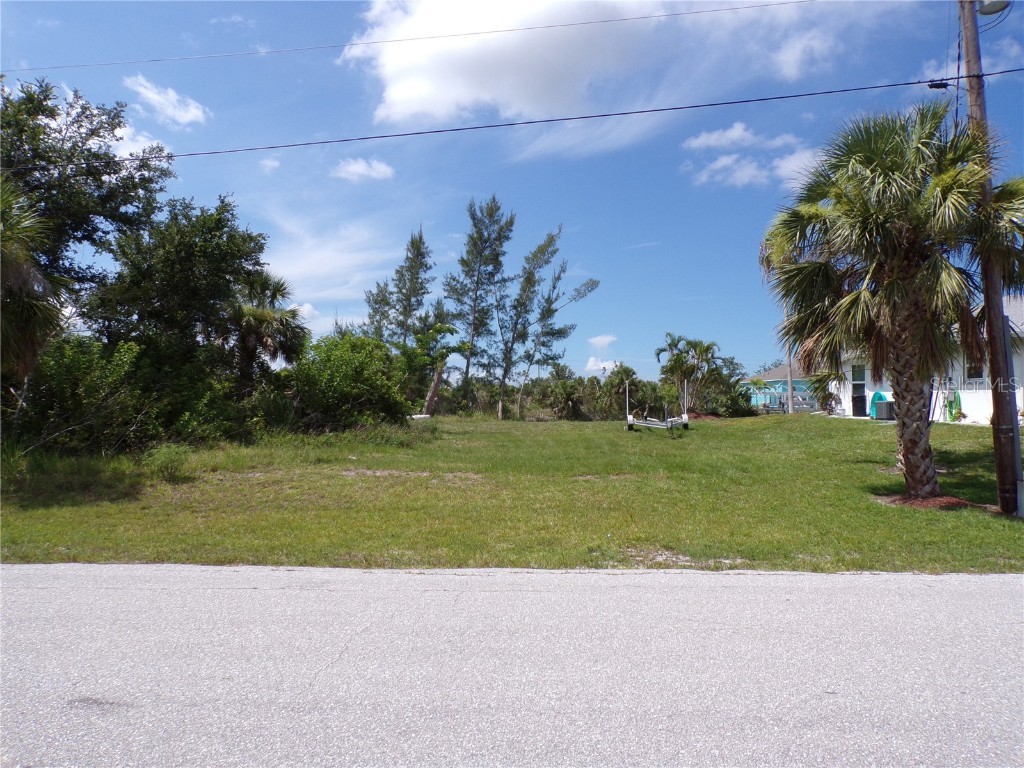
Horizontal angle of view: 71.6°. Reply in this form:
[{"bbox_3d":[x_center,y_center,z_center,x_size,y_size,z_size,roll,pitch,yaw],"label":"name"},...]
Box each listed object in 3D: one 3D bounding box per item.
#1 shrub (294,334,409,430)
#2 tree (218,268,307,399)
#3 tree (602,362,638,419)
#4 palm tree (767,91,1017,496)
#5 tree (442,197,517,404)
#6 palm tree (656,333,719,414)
[{"bbox_3d":[-6.669,-0.021,29.500,4.700,4.070,4.400,0,-1,0],"label":"shrub"},{"bbox_3d":[-9.387,-1.176,26.500,3.500,6.120,3.500,0,-1,0],"label":"tree"},{"bbox_3d":[6.418,0.414,42.000,2.200,3.370,2.200,0,-1,0],"label":"tree"},{"bbox_3d":[6.074,-1.329,11.100,4.200,6.210,4.200,0,-1,0],"label":"palm tree"},{"bbox_3d":[-2.170,-5.054,46.000,4.700,14.450,4.700,0,-1,0],"label":"tree"},{"bbox_3d":[9.640,-0.577,39.000,3.400,4.500,3.300,0,-1,0],"label":"palm tree"}]

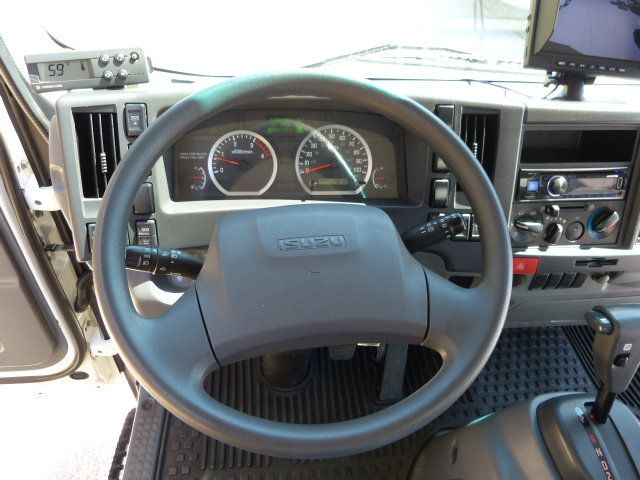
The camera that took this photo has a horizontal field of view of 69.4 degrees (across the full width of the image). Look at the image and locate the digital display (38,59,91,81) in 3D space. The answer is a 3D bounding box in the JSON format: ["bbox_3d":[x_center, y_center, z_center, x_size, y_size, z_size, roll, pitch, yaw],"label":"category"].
[{"bbox_3d":[-0.341,-0.226,0.618,0.066,0.025,0.012,-5,11,-16],"label":"digital display"}]

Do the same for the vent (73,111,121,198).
[{"bbox_3d":[-0.296,-0.118,0.626,0.057,0.121,0.030,-2,13,-5],"label":"vent"}]

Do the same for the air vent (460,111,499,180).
[{"bbox_3d":[0.232,-0.133,0.688,0.057,0.121,0.030,-2,13,-5],"label":"air vent"}]

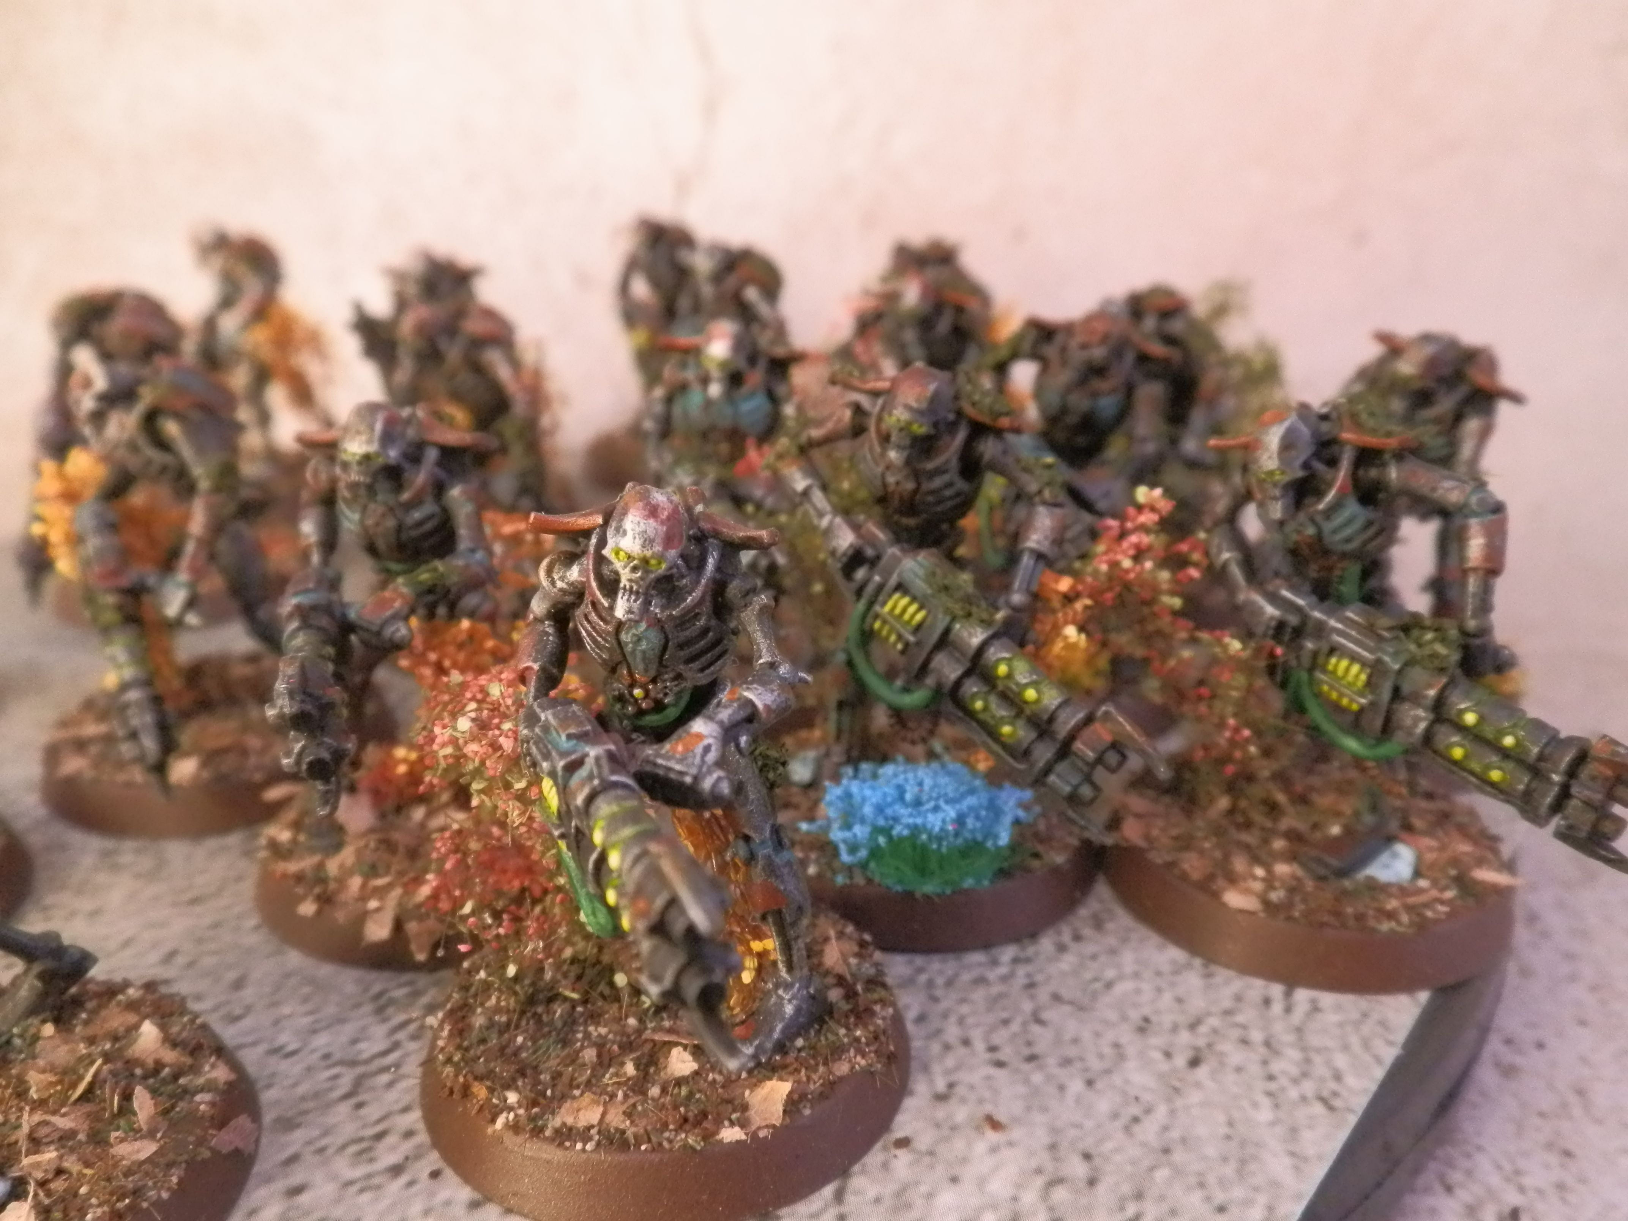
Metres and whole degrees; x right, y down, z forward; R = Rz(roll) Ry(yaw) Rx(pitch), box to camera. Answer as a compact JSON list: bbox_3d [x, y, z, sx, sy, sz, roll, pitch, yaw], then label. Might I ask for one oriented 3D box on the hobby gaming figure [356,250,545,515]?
[{"bbox_3d":[-0.045,-0.024,0.159,0.020,0.037,0.021,-3,22,-5],"label":"hobby gaming figure"}]

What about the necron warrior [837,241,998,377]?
[{"bbox_3d":[0.011,-0.020,0.148,0.018,0.038,0.020,2,22,6],"label":"necron warrior"}]

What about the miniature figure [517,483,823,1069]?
[{"bbox_3d":[-0.008,0.010,0.075,0.018,0.036,0.023,-2,22,-3],"label":"miniature figure"}]

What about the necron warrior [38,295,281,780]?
[{"bbox_3d":[-0.057,-0.006,0.116,0.020,0.036,0.025,3,22,7],"label":"necron warrior"}]

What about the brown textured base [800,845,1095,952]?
[{"bbox_3d":[0.008,0.017,0.111,0.032,0.004,0.032,0,22,0],"label":"brown textured base"}]

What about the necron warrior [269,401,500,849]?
[{"bbox_3d":[-0.031,0.002,0.096,0.018,0.035,0.023,-3,22,-5],"label":"necron warrior"}]

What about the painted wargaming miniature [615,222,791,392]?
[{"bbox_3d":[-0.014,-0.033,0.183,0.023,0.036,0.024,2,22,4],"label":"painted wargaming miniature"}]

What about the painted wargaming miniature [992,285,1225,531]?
[{"bbox_3d":[0.028,-0.011,0.126,0.020,0.036,0.021,3,22,8],"label":"painted wargaming miniature"}]

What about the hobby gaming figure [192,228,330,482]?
[{"bbox_3d":[-0.085,-0.039,0.198,0.021,0.036,0.018,-16,26,-34],"label":"hobby gaming figure"}]

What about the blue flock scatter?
[{"bbox_3d":[0.009,0.016,0.100,0.017,0.006,0.011,0,22,0],"label":"blue flock scatter"}]

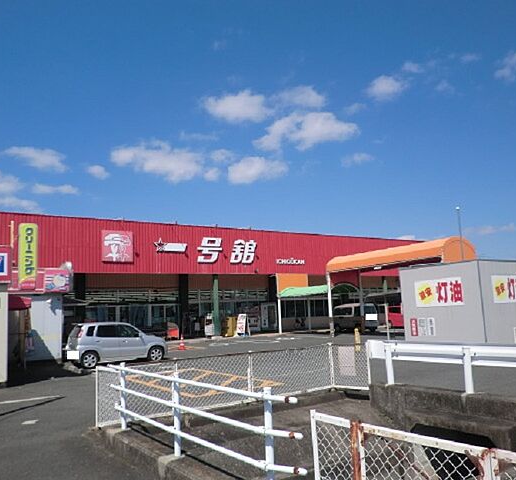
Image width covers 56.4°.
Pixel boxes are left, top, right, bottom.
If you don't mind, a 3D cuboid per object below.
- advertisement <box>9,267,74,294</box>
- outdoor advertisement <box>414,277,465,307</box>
[{"bbox_3d":[-7.873,1.488,17.452,2.157,0.853,0.250,3,-10,-32],"label":"advertisement"},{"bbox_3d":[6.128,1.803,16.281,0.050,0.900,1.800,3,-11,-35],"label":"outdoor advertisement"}]

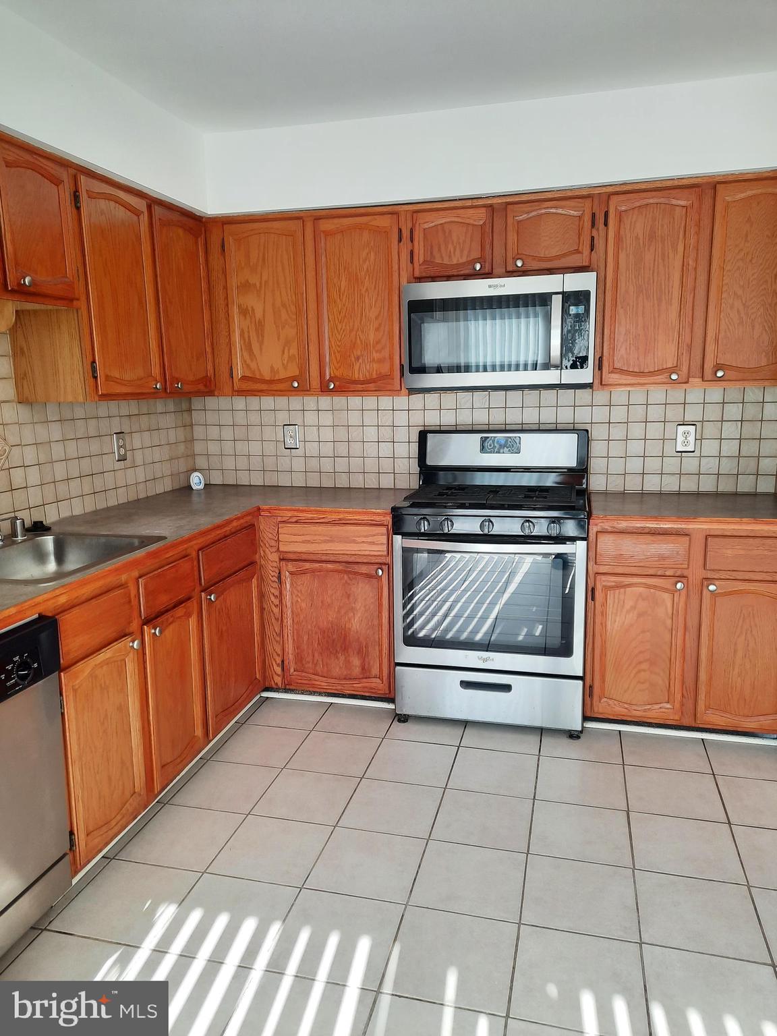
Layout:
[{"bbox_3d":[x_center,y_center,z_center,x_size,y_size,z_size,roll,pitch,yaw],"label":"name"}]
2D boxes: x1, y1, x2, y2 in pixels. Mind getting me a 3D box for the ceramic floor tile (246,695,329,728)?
[{"bbox_3d":[-0.426,0.860,3.278,0.304,0.012,0.294,2,11,14],"label":"ceramic floor tile"}]

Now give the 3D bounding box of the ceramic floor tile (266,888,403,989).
[{"bbox_3d":[-0.135,1.100,1.963,0.303,0.010,0.303,2,11,14],"label":"ceramic floor tile"}]

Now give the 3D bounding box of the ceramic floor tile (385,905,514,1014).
[{"bbox_3d":[0.163,1.109,1.887,0.303,0.010,0.303,2,11,14],"label":"ceramic floor tile"}]

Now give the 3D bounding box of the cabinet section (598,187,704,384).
[{"bbox_3d":[1.040,-0.898,3.012,0.326,0.708,0.290,2,11,14],"label":"cabinet section"}]

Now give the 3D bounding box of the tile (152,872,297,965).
[{"bbox_3d":[-0.433,1.091,2.040,0.303,0.010,0.303,2,11,14],"label":"tile"}]

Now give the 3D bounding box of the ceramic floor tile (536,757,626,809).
[{"bbox_3d":[0.689,0.946,2.674,0.303,0.010,0.303,2,11,14],"label":"ceramic floor tile"}]

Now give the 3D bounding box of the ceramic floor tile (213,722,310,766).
[{"bbox_3d":[-0.502,0.910,2.984,0.303,0.010,0.303,2,11,14],"label":"ceramic floor tile"}]

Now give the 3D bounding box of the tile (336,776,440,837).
[{"bbox_3d":[0.018,0.988,2.543,0.304,0.012,0.304,2,11,14],"label":"tile"}]

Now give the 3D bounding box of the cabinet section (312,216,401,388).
[{"bbox_3d":[-0.091,-0.931,3.302,0.359,0.708,0.290,2,11,14],"label":"cabinet section"}]

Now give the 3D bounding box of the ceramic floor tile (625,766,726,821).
[{"bbox_3d":[0.988,0.958,2.601,0.303,0.010,0.303,2,11,14],"label":"ceramic floor tile"}]

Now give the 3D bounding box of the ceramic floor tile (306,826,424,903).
[{"bbox_3d":[-0.059,1.042,2.250,0.303,0.010,0.303,2,11,14],"label":"ceramic floor tile"}]

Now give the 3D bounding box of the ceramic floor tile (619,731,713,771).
[{"bbox_3d":[1.063,0.904,2.882,0.303,0.010,0.280,2,11,14],"label":"ceramic floor tile"}]

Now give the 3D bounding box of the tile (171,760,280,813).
[{"bbox_3d":[-0.579,0.966,2.694,0.303,0.010,0.303,2,11,14],"label":"tile"}]

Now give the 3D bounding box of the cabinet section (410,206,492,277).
[{"bbox_3d":[0.296,-1.141,3.161,0.322,0.256,0.290,2,11,14],"label":"cabinet section"}]

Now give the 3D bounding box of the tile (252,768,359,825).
[{"bbox_3d":[-0.281,0.976,2.616,0.303,0.010,0.303,2,11,14],"label":"tile"}]

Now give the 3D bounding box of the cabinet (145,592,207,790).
[{"bbox_3d":[-1.003,0.590,2.644,0.560,0.581,0.325,2,11,14],"label":"cabinet"}]

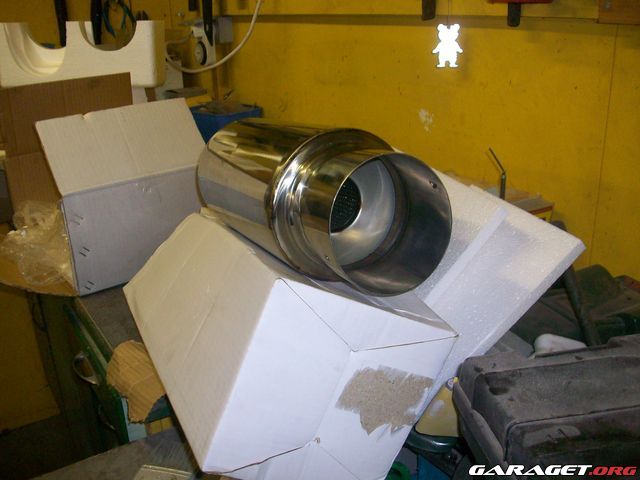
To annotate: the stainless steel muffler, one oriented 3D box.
[{"bbox_3d":[-0.023,-0.051,0.694,0.150,0.150,0.405,-6,14,-23],"label":"stainless steel muffler"}]

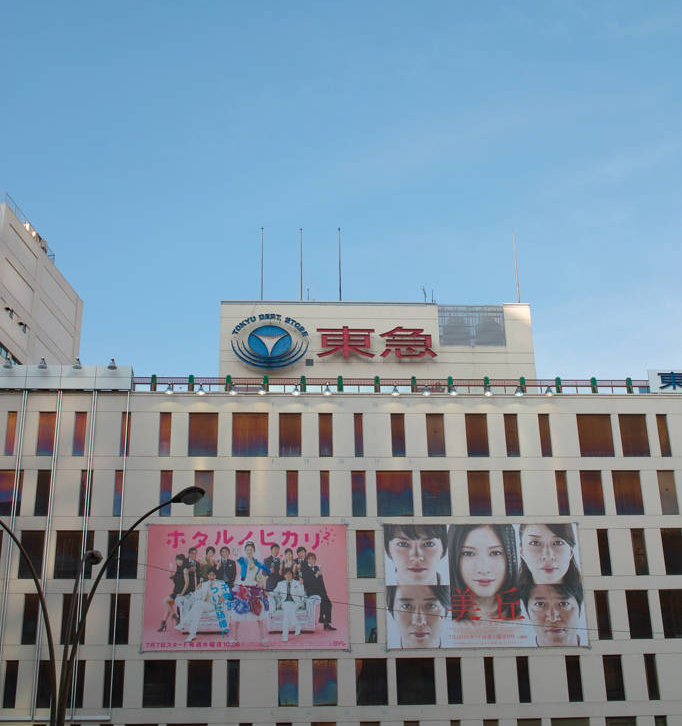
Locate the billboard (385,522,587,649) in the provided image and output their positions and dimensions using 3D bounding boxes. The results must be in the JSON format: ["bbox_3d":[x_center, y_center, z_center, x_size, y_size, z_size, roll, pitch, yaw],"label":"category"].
[{"bbox_3d":[8.883,13.684,71.941,12.303,7.653,0.080,0,-23,-4],"label":"billboard"}]

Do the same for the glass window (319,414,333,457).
[{"bbox_3d":[-0.935,4.568,73.722,0.883,2.923,0.150,0,-24,-4],"label":"glass window"}]

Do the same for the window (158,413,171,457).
[{"bbox_3d":[-11.132,4.559,73.925,0.704,2.905,0.200,0,-22,-4],"label":"window"}]

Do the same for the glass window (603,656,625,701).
[{"bbox_3d":[16.408,18.946,69.971,1.111,2.673,0.150,0,-21,-4],"label":"glass window"}]

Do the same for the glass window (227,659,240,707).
[{"bbox_3d":[-6.310,18.870,68.607,0.701,2.691,0.200,0,-22,-4],"label":"glass window"}]

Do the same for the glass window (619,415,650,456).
[{"bbox_3d":[18.421,4.544,73.036,1.742,2.845,0.150,0,-23,-3],"label":"glass window"}]

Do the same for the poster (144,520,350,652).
[{"bbox_3d":[-5.550,13.272,69.213,11.956,7.518,0.150,0,-24,-4],"label":"poster"}]

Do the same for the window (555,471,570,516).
[{"bbox_3d":[13.631,7.987,71.708,0.702,2.834,0.200,0,-20,-4],"label":"window"}]

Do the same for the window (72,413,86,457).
[{"bbox_3d":[-15.942,4.356,71.243,0.693,2.835,0.150,0,-23,-3],"label":"window"}]

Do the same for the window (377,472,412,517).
[{"bbox_3d":[3.266,7.940,71.017,2.211,2.869,0.200,0,-20,-4],"label":"window"}]

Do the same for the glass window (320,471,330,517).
[{"bbox_3d":[-0.972,8.105,72.148,0.563,2.941,0.150,0,-24,-4],"label":"glass window"}]

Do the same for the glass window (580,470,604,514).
[{"bbox_3d":[15.435,7.957,71.395,1.346,2.839,0.150,0,-23,-3],"label":"glass window"}]

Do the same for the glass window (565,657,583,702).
[{"bbox_3d":[13.584,18.359,67.861,0.872,2.612,0.200,0,-20,-4],"label":"glass window"}]

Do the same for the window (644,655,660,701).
[{"bbox_3d":[17.948,18.094,67.141,0.644,2.568,0.150,0,-23,-3],"label":"window"}]

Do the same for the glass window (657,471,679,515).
[{"bbox_3d":[20.240,8.000,72.155,1.059,2.840,0.200,0,-20,-4],"label":"glass window"}]

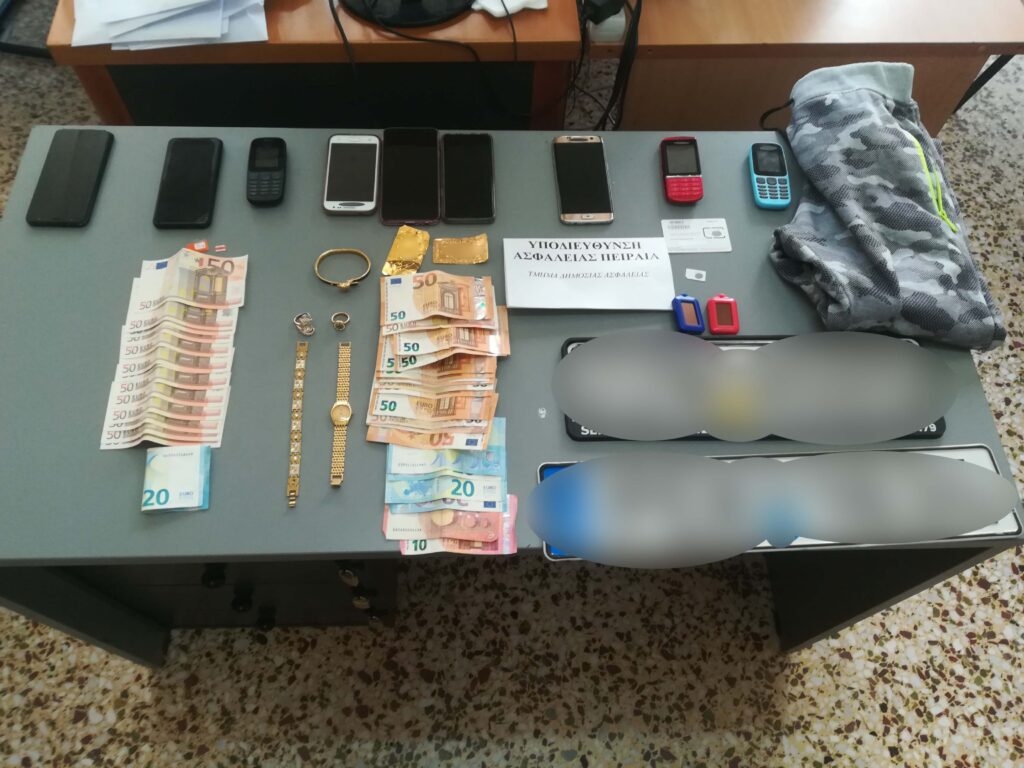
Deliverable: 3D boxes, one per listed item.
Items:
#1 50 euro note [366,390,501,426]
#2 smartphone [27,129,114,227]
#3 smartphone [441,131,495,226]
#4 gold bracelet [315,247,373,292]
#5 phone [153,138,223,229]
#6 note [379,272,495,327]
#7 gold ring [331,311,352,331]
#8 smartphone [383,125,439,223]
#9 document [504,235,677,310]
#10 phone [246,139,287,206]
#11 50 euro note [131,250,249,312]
[{"bbox_3d":[-0.093,0.006,0.905,0.140,0.011,0.077,3,64,0],"label":"50 euro note"},{"bbox_3d":[-0.596,-0.280,1.042,0.076,0.009,0.160,-1,64,-1],"label":"smartphone"},{"bbox_3d":[-0.059,-0.283,1.054,0.070,0.009,0.150,-1,64,-2],"label":"smartphone"},{"bbox_3d":[-0.213,-0.146,0.974,0.072,0.007,0.061,0,63,-1],"label":"gold bracelet"},{"bbox_3d":[-0.430,-0.268,1.026,0.073,0.010,0.152,-2,63,-2],"label":"phone"},{"bbox_3d":[-0.091,-0.105,0.943,0.138,0.014,0.076,-1,59,-2],"label":"note"},{"bbox_3d":[-0.212,-0.078,0.948,0.021,0.011,0.024,-1,64,-2],"label":"gold ring"},{"bbox_3d":[-0.137,-0.283,1.041,0.078,0.010,0.166,-2,63,-3],"label":"smartphone"},{"bbox_3d":[0.097,-0.142,0.977,0.210,0.004,0.109,-1,63,-2],"label":"document"},{"bbox_3d":[-0.330,-0.286,1.035,0.049,0.014,0.116,-3,63,-3],"label":"phone"},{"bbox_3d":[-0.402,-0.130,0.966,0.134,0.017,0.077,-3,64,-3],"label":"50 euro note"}]

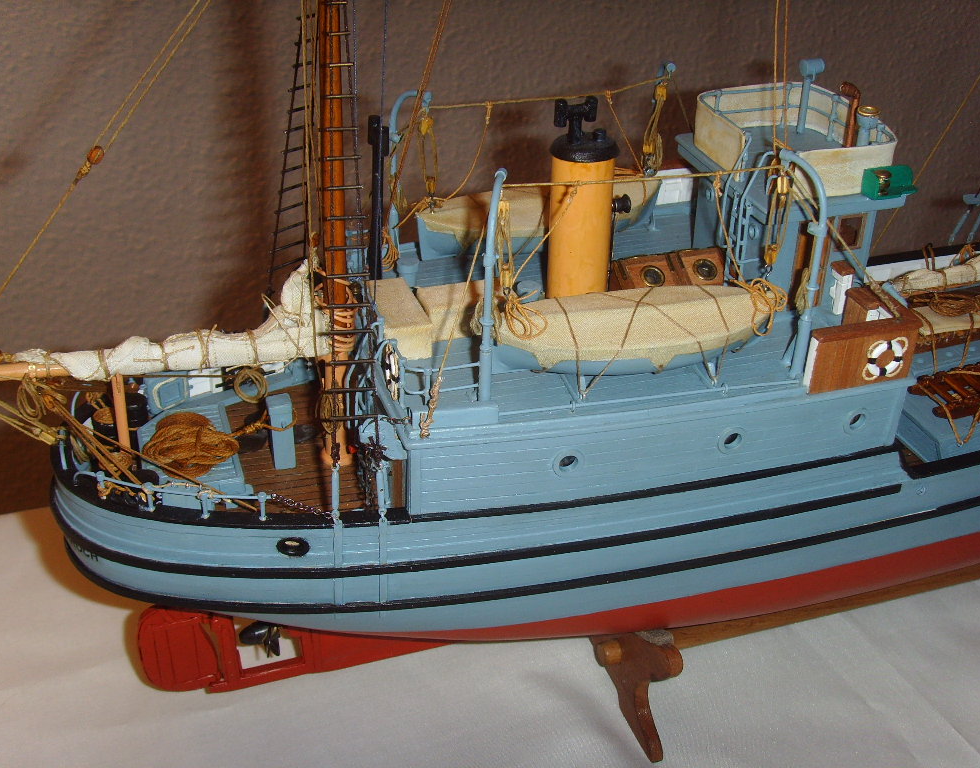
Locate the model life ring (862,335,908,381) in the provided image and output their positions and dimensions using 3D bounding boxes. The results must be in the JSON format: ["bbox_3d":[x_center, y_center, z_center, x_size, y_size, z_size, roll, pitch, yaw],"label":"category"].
[{"bbox_3d":[0.166,-0.011,0.484,0.019,0.019,0.004,-6,29,-15],"label":"model life ring"}]

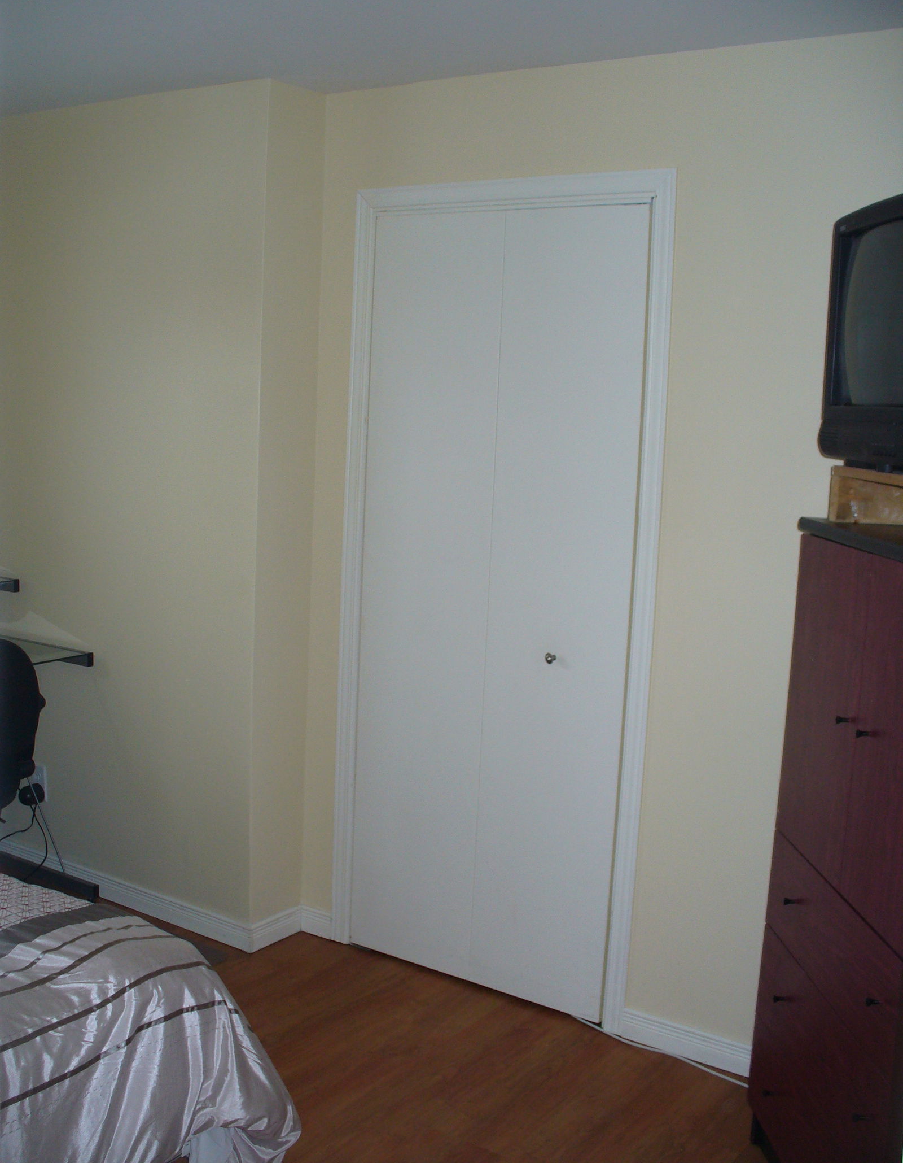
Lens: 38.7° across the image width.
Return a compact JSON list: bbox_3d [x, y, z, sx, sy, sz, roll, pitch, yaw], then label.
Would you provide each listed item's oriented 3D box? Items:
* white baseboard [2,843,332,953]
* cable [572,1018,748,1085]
[{"bbox_3d":[-0.921,0.957,4.020,1.255,0.080,0.210,7,9,32],"label":"white baseboard"},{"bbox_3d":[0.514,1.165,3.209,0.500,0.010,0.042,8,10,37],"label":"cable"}]

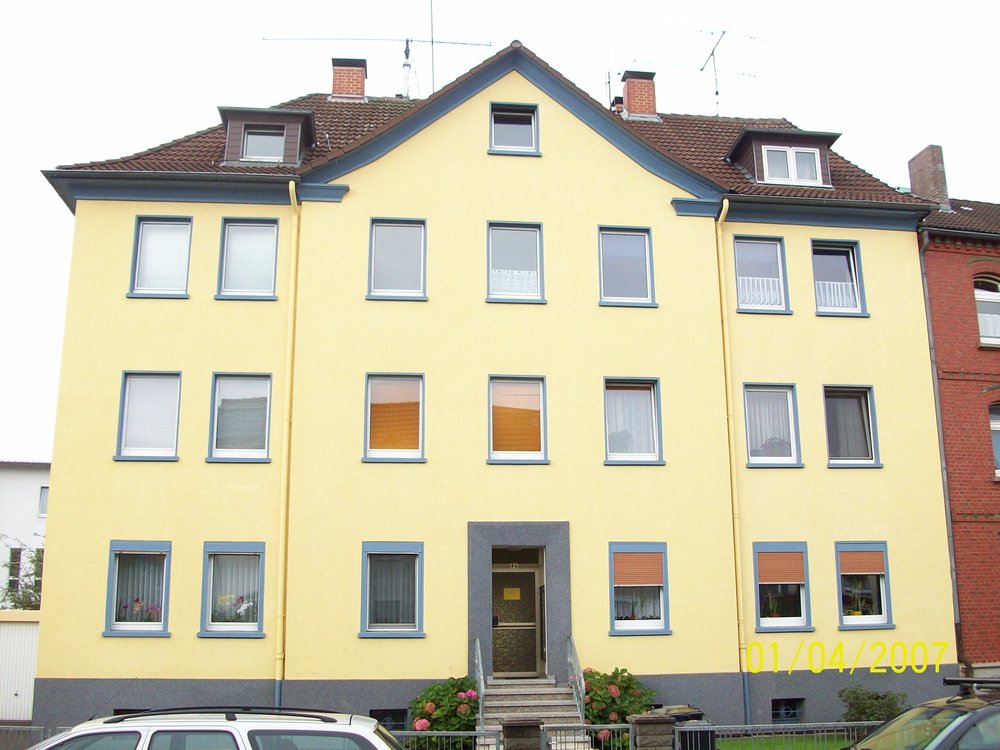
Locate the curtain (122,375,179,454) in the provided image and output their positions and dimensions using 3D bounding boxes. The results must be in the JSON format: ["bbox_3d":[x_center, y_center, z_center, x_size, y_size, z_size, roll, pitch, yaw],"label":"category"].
[{"bbox_3d":[-6.428,0.724,18.083,0.881,1.473,0.060,1,-13,-6],"label":"curtain"}]

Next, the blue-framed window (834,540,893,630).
[{"bbox_3d":[6.893,3.992,18.599,1.110,1.660,0.170,1,-13,-6],"label":"blue-framed window"}]

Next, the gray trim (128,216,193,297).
[{"bbox_3d":[-6.343,-2.204,18.446,1.170,1.670,0.200,1,-13,-6],"label":"gray trim"}]

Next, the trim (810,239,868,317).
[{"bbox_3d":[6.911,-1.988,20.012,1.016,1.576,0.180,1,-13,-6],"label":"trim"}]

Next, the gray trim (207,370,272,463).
[{"bbox_3d":[-4.724,0.788,17.926,1.170,1.680,0.200,1,-13,-6],"label":"gray trim"}]

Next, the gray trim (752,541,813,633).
[{"bbox_3d":[5.259,3.948,18.317,1.170,1.670,0.180,1,-13,-6],"label":"gray trim"}]

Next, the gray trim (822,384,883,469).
[{"bbox_3d":[6.867,1.007,19.214,1.170,1.680,0.200,1,-13,-6],"label":"gray trim"}]

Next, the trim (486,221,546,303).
[{"bbox_3d":[0.310,-2.148,18.916,1.164,1.664,0.150,1,-12,-6],"label":"trim"}]

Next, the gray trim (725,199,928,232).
[{"bbox_3d":[6.643,-3.229,19.954,4.217,0.346,0.350,1,-12,-6],"label":"gray trim"}]

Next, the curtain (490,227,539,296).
[{"bbox_3d":[0.291,-2.220,19.295,0.920,1.300,0.080,1,-13,-6],"label":"curtain"}]

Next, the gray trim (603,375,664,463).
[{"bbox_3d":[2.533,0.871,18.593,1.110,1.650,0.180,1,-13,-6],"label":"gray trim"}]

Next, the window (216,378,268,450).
[{"bbox_3d":[-4.759,0.735,18.175,0.950,1.300,0.100,1,-13,-6],"label":"window"}]

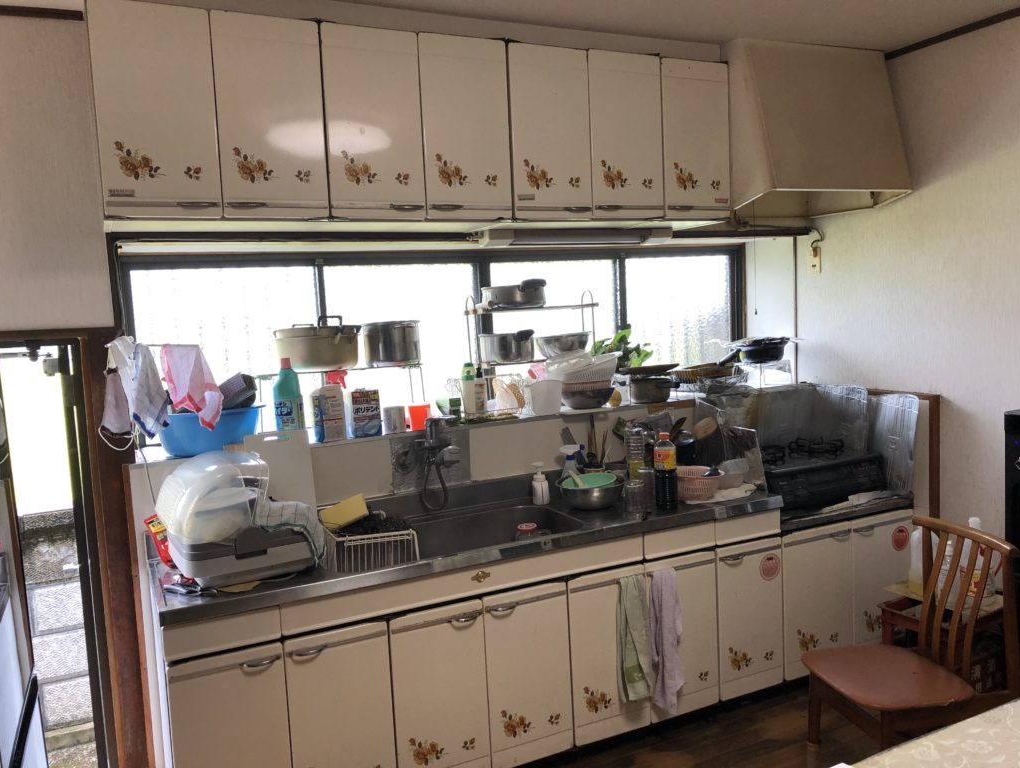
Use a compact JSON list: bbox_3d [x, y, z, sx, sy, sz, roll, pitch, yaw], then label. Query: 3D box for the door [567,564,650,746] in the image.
[{"bbox_3d":[0.332,0.898,2.758,0.298,0.557,0.022,-5,6,-25],"label":"door"}]

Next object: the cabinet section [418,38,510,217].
[{"bbox_3d":[-0.138,-0.806,2.614,0.298,0.554,0.025,-5,6,-25],"label":"cabinet section"}]

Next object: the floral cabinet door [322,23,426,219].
[{"bbox_3d":[-0.411,-0.780,2.493,0.297,0.561,0.030,-5,6,-25],"label":"floral cabinet door"}]

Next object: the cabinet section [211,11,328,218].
[{"bbox_3d":[-0.681,-0.756,2.365,0.297,0.561,0.030,-5,6,-25],"label":"cabinet section"}]

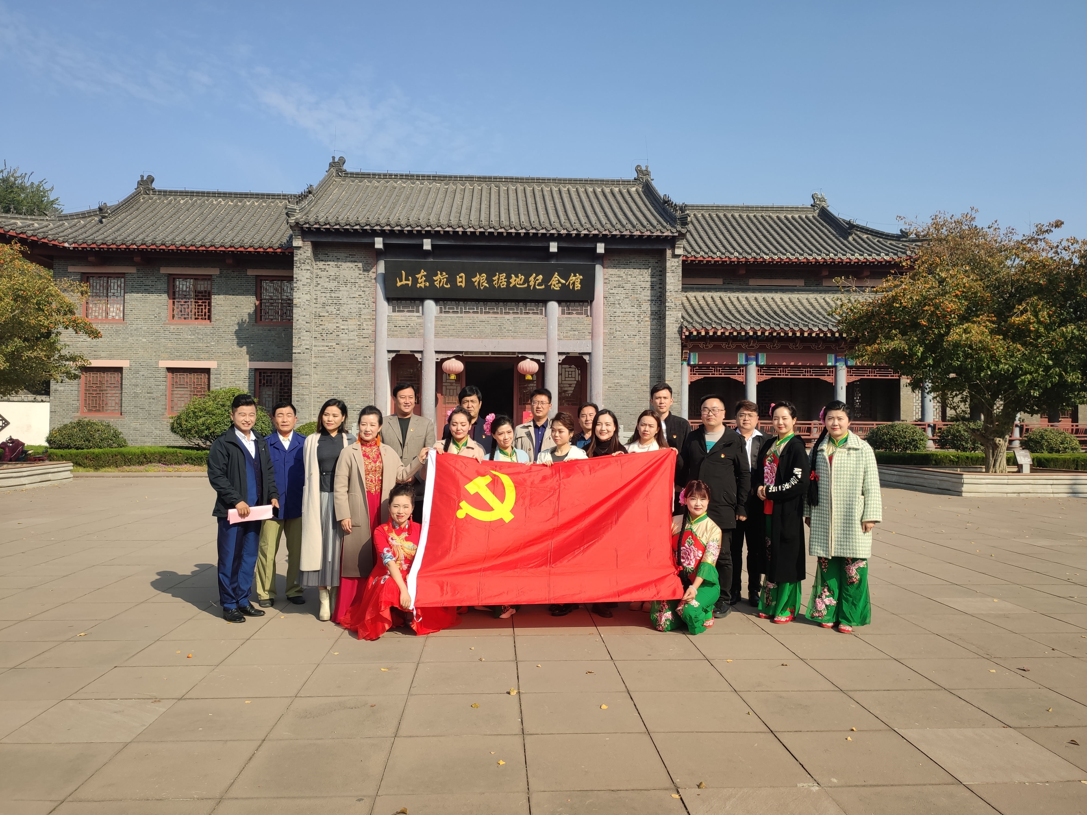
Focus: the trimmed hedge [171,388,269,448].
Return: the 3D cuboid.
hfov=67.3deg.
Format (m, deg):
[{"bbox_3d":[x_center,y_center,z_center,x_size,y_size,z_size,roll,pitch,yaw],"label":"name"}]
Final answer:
[{"bbox_3d":[-9.592,0.464,24.300,2.950,2.050,2.700,0,-1,-3],"label":"trimmed hedge"}]

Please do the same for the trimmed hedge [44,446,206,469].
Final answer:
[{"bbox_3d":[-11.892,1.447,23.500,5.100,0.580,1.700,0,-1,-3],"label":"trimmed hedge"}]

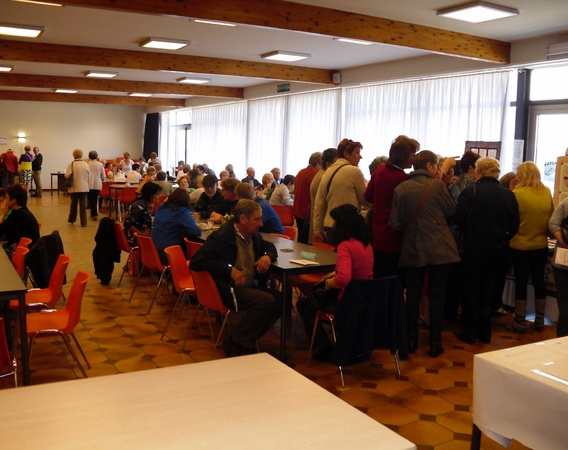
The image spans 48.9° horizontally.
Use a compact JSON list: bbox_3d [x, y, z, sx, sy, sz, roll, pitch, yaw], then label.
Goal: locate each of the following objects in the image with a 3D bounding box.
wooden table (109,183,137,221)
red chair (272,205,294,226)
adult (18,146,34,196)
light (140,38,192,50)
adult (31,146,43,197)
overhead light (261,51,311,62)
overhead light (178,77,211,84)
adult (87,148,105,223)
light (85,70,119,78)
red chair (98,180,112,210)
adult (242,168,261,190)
[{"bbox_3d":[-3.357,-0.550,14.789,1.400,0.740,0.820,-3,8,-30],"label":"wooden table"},{"bbox_3d":[-0.033,0.046,10.212,0.470,0.760,0.520,2,7,6],"label":"red chair"},{"bbox_3d":[-8.088,-1.649,19.600,0.480,1.670,0.380,1,7,-5],"label":"adult"},{"bbox_3d":[-1.935,-2.944,10.190,0.650,0.080,0.650,-3,8,-30],"label":"light"},{"bbox_3d":[-8.012,-1.722,20.200,0.420,1.680,0.500,-1,7,-20],"label":"adult"},{"bbox_3d":[0.027,-3.064,11.360,0.650,0.080,0.650,-3,8,-30],"label":"overhead light"},{"bbox_3d":[-2.255,-3.607,15.600,0.650,0.080,0.650,-3,8,-30],"label":"overhead light"},{"bbox_3d":[-4.229,-0.879,14.000,0.470,1.590,0.350,0,7,-14],"label":"adult"},{"bbox_3d":[-4.207,-3.468,14.400,0.650,0.080,0.650,-3,8,-30],"label":"light"},{"bbox_3d":[-4.592,-0.695,15.983,0.460,0.760,0.520,-3,8,-30],"label":"red chair"},{"bbox_3d":[-0.629,-0.508,12.566,0.520,1.280,0.680,-2,7,-25],"label":"adult"}]

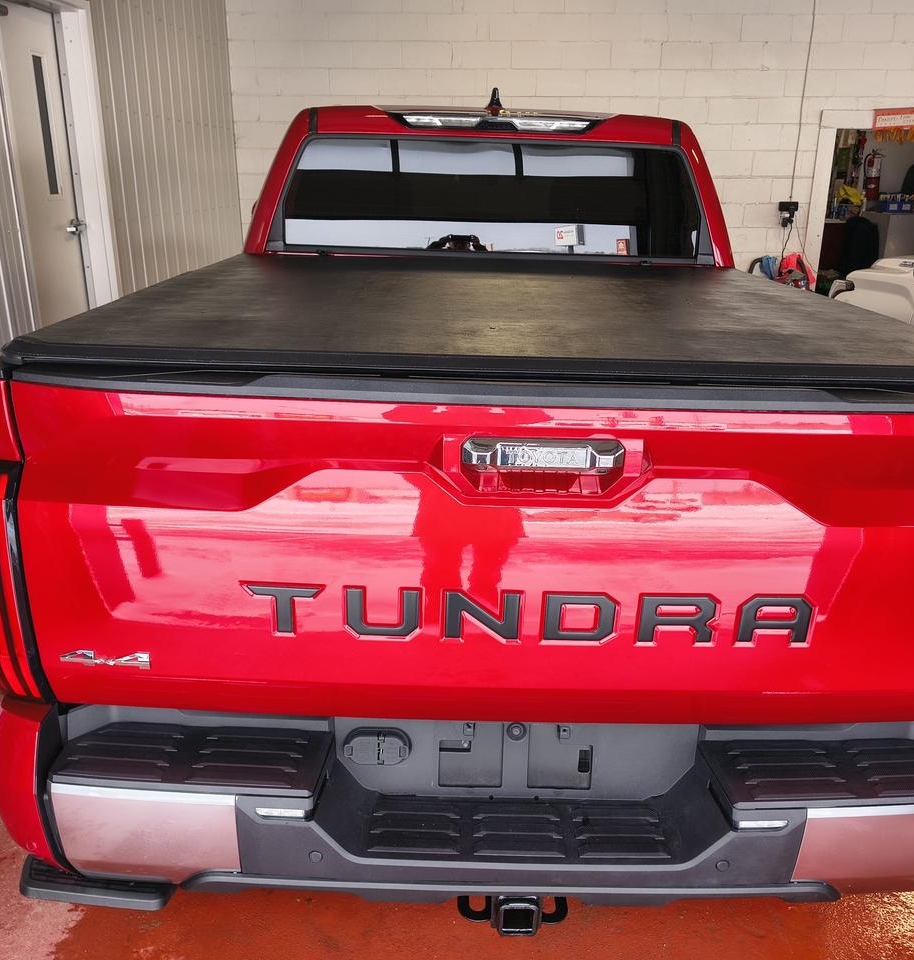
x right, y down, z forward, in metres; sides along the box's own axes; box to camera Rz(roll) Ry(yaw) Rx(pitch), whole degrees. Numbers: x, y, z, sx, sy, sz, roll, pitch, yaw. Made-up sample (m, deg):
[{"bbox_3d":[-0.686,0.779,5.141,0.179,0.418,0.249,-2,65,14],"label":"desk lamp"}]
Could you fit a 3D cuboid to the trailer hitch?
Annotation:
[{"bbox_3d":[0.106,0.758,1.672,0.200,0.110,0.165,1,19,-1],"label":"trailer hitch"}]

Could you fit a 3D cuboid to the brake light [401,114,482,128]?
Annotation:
[{"bbox_3d":[-0.049,-1.237,3.068,0.265,0.042,0.050,1,19,-1],"label":"brake light"}]

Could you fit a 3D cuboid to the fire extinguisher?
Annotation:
[{"bbox_3d":[4.036,-2.960,8.600,0.155,0.480,0.140,1,20,1],"label":"fire extinguisher"}]

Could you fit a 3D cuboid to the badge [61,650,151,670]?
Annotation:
[{"bbox_3d":[-0.626,0.319,1.576,0.163,0.037,0.012,1,19,-1],"label":"badge"}]

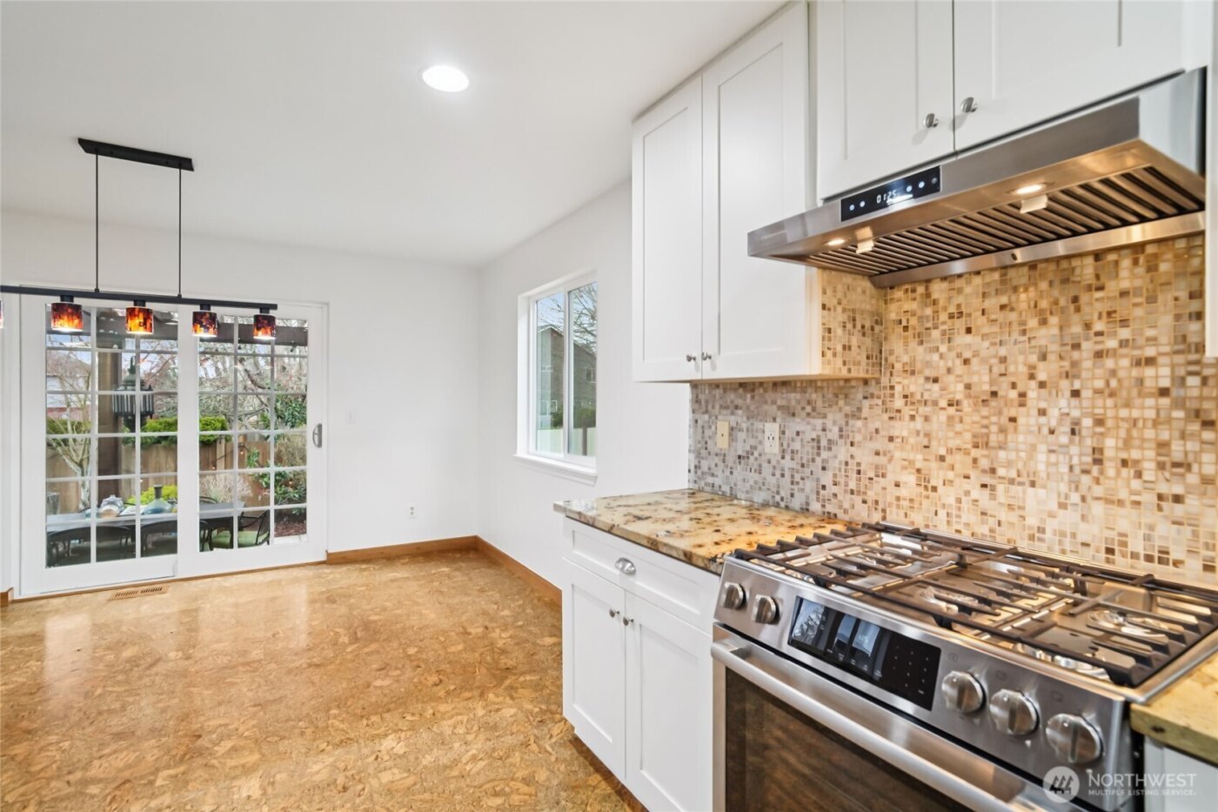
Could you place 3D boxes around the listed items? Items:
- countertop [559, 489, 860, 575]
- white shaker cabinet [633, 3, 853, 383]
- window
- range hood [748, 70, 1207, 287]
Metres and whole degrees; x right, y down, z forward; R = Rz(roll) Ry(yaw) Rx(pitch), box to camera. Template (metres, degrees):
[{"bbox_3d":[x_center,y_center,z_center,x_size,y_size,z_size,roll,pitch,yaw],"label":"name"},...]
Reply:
[{"bbox_3d":[0.314,0.387,1.875,0.665,0.036,0.872,0,1,-32],"label":"countertop"},{"bbox_3d":[0.468,-0.622,1.948,0.320,1.056,0.877,0,1,-32],"label":"white shaker cabinet"},{"bbox_3d":[-0.342,-0.206,3.613,0.110,1.195,1.165,0,1,-32],"label":"window"},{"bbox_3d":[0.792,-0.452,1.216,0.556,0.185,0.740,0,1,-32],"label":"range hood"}]

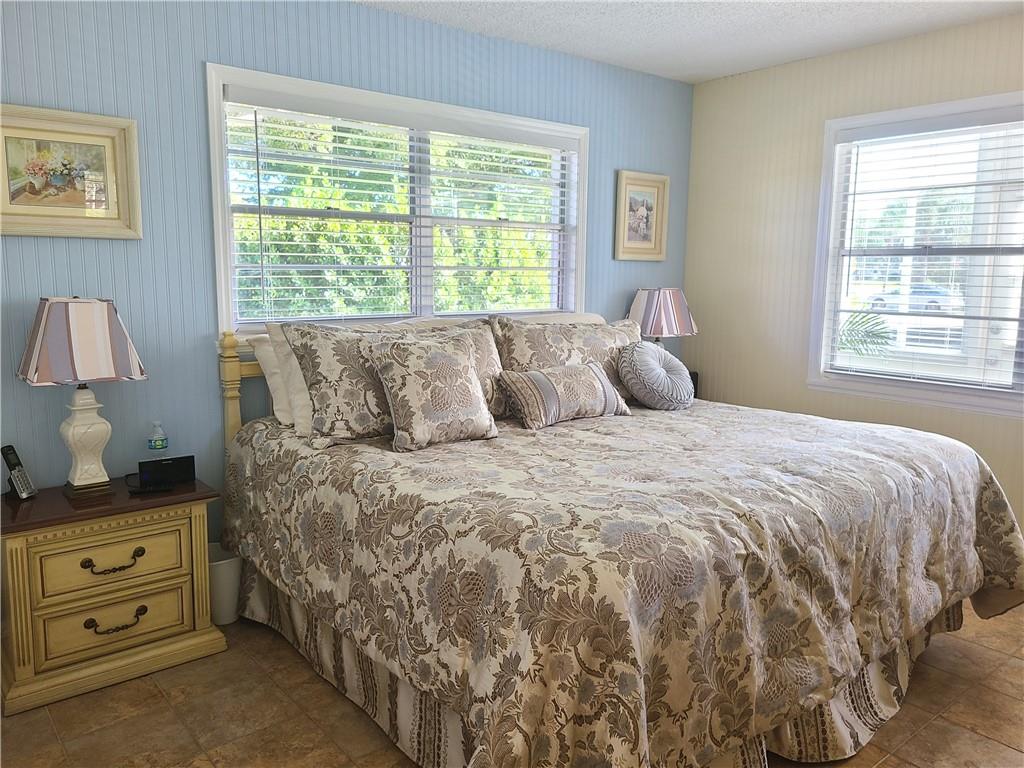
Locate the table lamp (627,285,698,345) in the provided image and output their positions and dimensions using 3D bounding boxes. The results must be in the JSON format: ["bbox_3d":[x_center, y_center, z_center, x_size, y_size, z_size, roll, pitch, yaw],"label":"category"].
[{"bbox_3d":[0.847,-0.219,4.444,0.335,0.669,0.310,-6,11,-39],"label":"table lamp"}]

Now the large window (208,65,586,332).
[{"bbox_3d":[-0.388,-0.762,3.583,1.985,1.049,0.100,-6,11,-39],"label":"large window"}]

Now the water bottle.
[{"bbox_3d":[-1.312,0.242,2.849,0.066,0.205,0.066,-6,11,-39],"label":"water bottle"}]

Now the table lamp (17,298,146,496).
[{"bbox_3d":[-1.452,0.041,2.612,0.335,0.669,0.310,-6,11,-39],"label":"table lamp"}]

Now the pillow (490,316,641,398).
[{"bbox_3d":[0.339,-0.099,3.593,0.940,0.480,0.200,-6,-18,-39],"label":"pillow"}]

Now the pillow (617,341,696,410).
[{"bbox_3d":[0.634,-0.035,3.369,0.360,0.360,0.110,-8,-32,-46],"label":"pillow"}]

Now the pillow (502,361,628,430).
[{"bbox_3d":[0.236,0.032,3.210,0.530,0.300,0.150,-6,-34,-39],"label":"pillow"}]

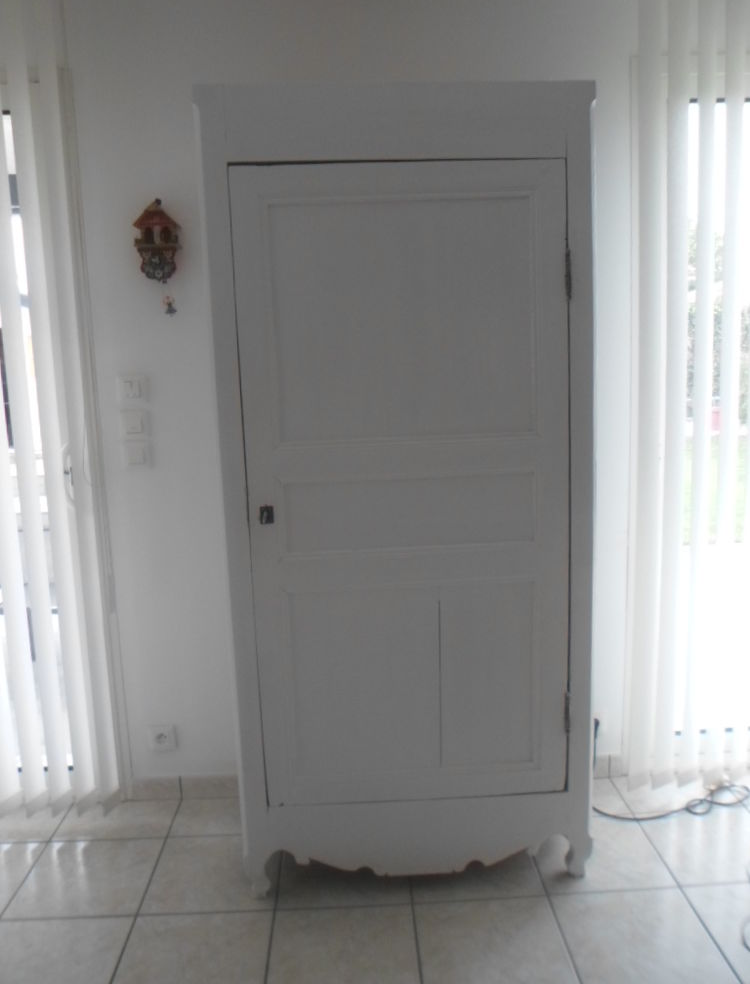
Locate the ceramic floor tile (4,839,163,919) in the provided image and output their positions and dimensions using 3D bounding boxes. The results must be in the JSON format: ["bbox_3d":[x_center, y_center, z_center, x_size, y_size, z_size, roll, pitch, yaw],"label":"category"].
[{"bbox_3d":[-0.753,1.025,1.991,0.333,0.010,0.333,-2,8,-2],"label":"ceramic floor tile"}]

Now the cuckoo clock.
[{"bbox_3d":[-0.606,-0.694,2.093,0.111,0.212,0.055,-2,8,-2],"label":"cuckoo clock"}]

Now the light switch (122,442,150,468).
[{"bbox_3d":[-0.697,-0.107,2.195,0.081,0.081,0.012,-2,8,-2],"label":"light switch"}]

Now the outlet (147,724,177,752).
[{"bbox_3d":[-0.652,0.757,2.316,0.081,0.081,0.015,-2,8,-2],"label":"outlet"}]

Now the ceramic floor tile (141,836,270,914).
[{"bbox_3d":[-0.418,1.012,2.000,0.333,0.010,0.333,-2,8,-2],"label":"ceramic floor tile"}]

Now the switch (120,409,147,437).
[{"bbox_3d":[-0.698,-0.201,2.181,0.081,0.081,0.012,-2,8,-2],"label":"switch"}]

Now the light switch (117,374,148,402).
[{"bbox_3d":[-0.697,-0.299,2.168,0.081,0.081,0.012,-2,8,-2],"label":"light switch"}]

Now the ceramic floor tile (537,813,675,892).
[{"bbox_3d":[0.589,0.974,2.028,0.333,0.010,0.333,-2,8,-2],"label":"ceramic floor tile"}]

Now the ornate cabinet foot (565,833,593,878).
[{"bbox_3d":[0.519,0.921,1.943,0.068,0.122,0.060,-2,8,-2],"label":"ornate cabinet foot"}]

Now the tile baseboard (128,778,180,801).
[{"bbox_3d":[-0.671,0.906,2.285,0.162,0.074,0.010,-2,9,-2],"label":"tile baseboard"}]

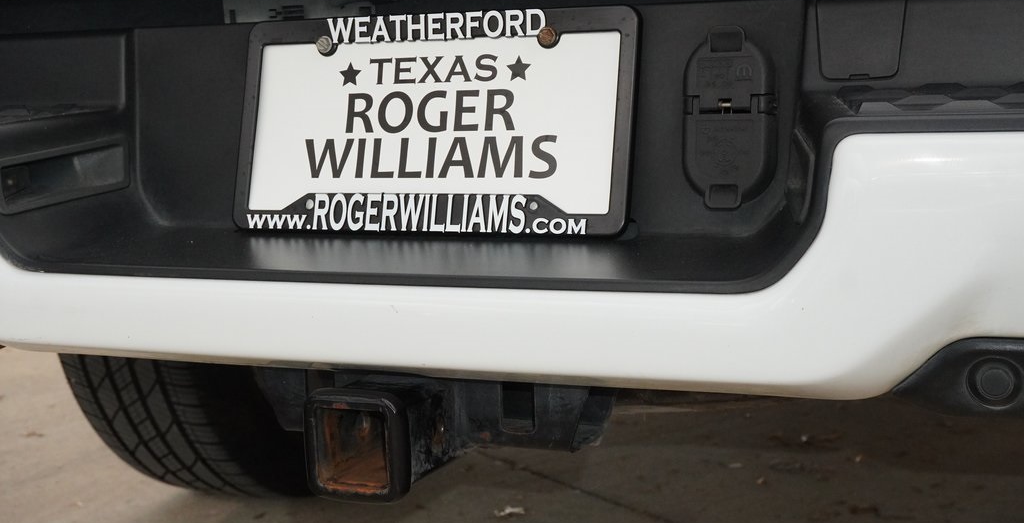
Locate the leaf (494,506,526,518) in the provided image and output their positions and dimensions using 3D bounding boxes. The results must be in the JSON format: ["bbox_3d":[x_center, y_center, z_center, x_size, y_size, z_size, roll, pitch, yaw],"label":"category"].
[{"bbox_3d":[-0.002,0.380,2.246,0.048,0.010,0.030,-2,8,0],"label":"leaf"}]

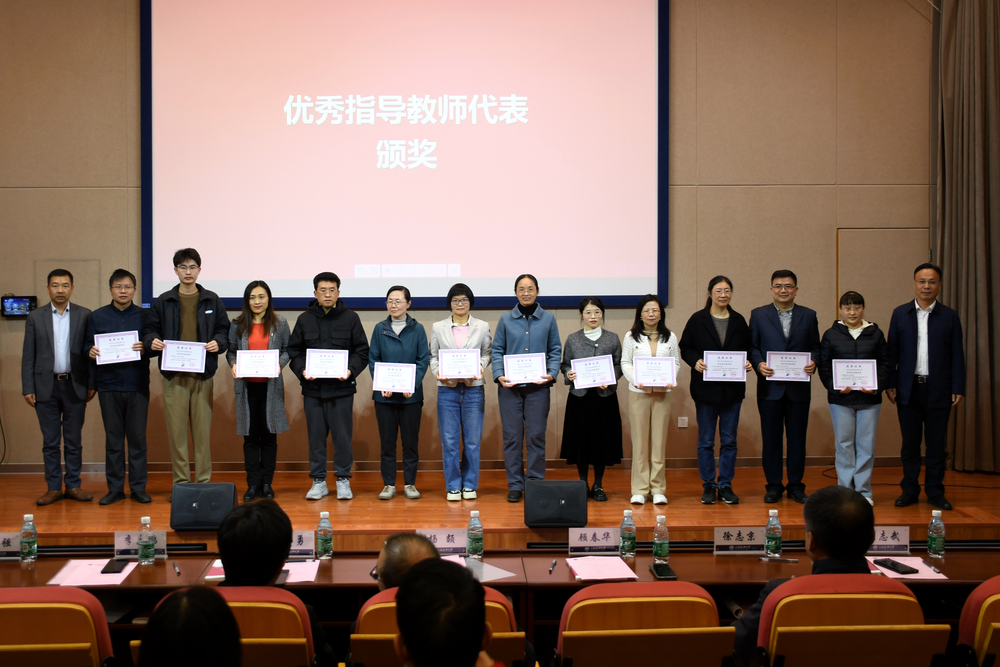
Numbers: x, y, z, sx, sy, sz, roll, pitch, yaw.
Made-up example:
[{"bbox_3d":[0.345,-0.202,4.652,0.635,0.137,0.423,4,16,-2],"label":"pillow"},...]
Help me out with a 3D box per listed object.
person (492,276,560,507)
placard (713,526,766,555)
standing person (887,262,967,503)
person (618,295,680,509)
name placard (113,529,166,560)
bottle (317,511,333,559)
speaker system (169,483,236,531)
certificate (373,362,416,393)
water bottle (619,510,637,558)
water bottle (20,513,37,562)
[{"bbox_3d":[0.188,0.391,6.950,0.510,1.652,0.370,0,0,0],"label":"person"},{"bbox_3d":[0.927,0.798,3.640,0.200,0.102,0.060,0,0,2],"label":"placard"},{"bbox_3d":[2.996,0.370,6.650,0.540,1.711,0.330,0,1,12],"label":"standing person"},{"bbox_3d":[1.081,0.477,6.830,0.440,1.504,0.360,0,1,5],"label":"person"},{"bbox_3d":[-1.392,0.819,3.660,0.203,0.104,0.050,0,1,0],"label":"name placard"},{"bbox_3d":[-0.666,0.766,3.600,0.059,0.174,0.059,0,0,0],"label":"bottle"},{"bbox_3d":[-1.872,1.110,6.032,0.385,0.285,0.225,1,-14,-2],"label":"speaker system"},{"bbox_3d":[-0.756,0.320,6.800,0.298,0.210,0.010,4,-17,-1],"label":"certificate"},{"bbox_3d":[0.507,0.789,3.730,0.062,0.177,0.062,0,1,-1],"label":"water bottle"},{"bbox_3d":[-1.841,0.799,3.692,0.062,0.177,0.062,0,1,-1],"label":"water bottle"}]

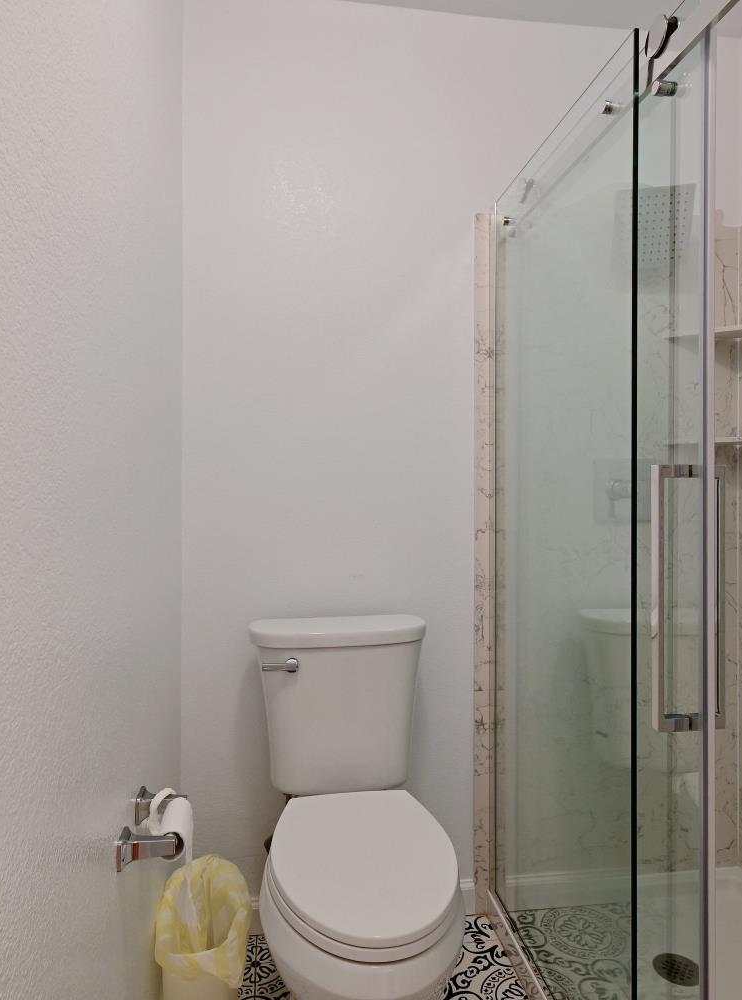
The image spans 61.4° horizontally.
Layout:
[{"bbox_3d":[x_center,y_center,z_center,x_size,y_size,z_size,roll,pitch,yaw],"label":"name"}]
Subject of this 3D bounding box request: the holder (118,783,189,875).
[{"bbox_3d":[-0.351,0.527,1.020,0.080,0.046,0.182,0,1,-9],"label":"holder"}]

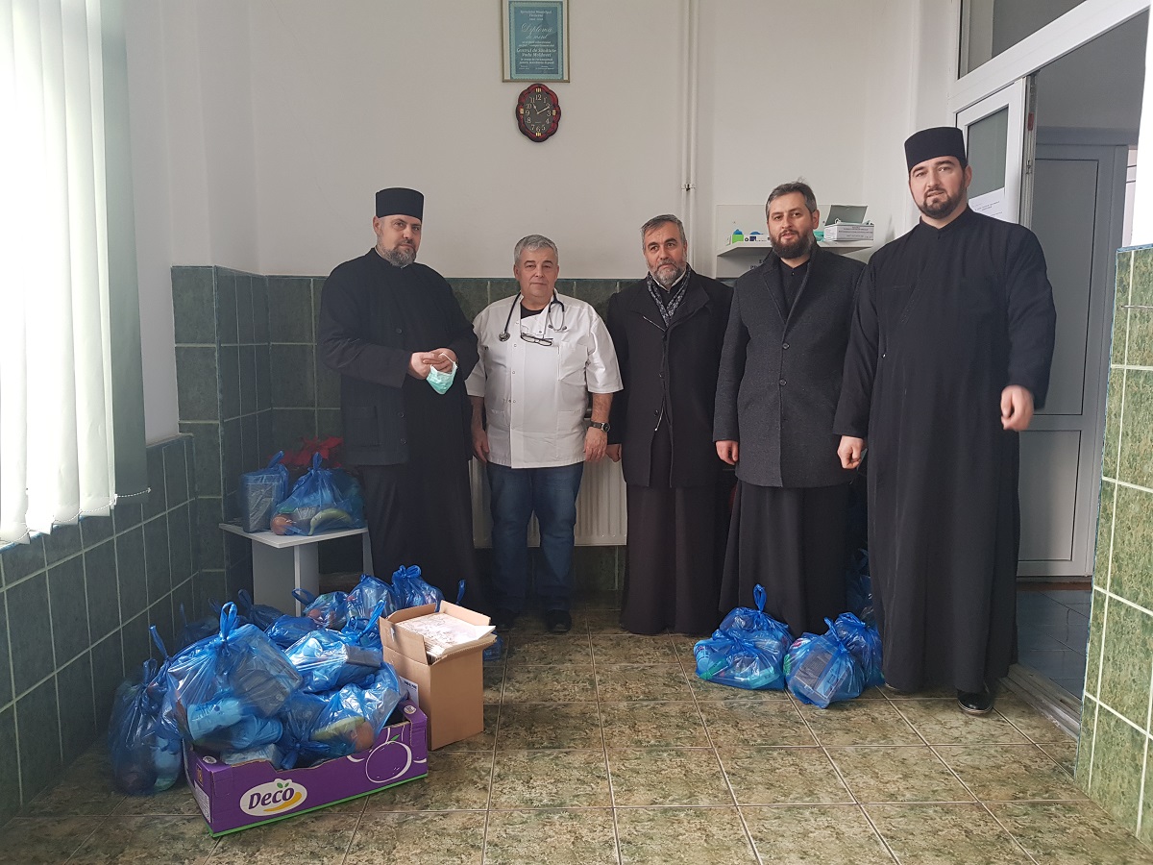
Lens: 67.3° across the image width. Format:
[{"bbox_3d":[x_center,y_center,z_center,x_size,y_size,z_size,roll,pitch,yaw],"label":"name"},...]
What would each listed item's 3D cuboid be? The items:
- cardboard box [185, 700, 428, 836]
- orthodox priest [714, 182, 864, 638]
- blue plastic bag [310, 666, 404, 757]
[{"bbox_3d":[-0.781,0.909,2.520,0.585,0.180,0.390,-4,8,-32],"label":"cardboard box"},{"bbox_3d":[0.888,-0.065,3.603,0.580,1.870,0.380,1,7,12],"label":"orthodox priest"},{"bbox_3d":[-0.655,0.824,2.563,0.260,0.230,0.230,-3,7,-22],"label":"blue plastic bag"}]

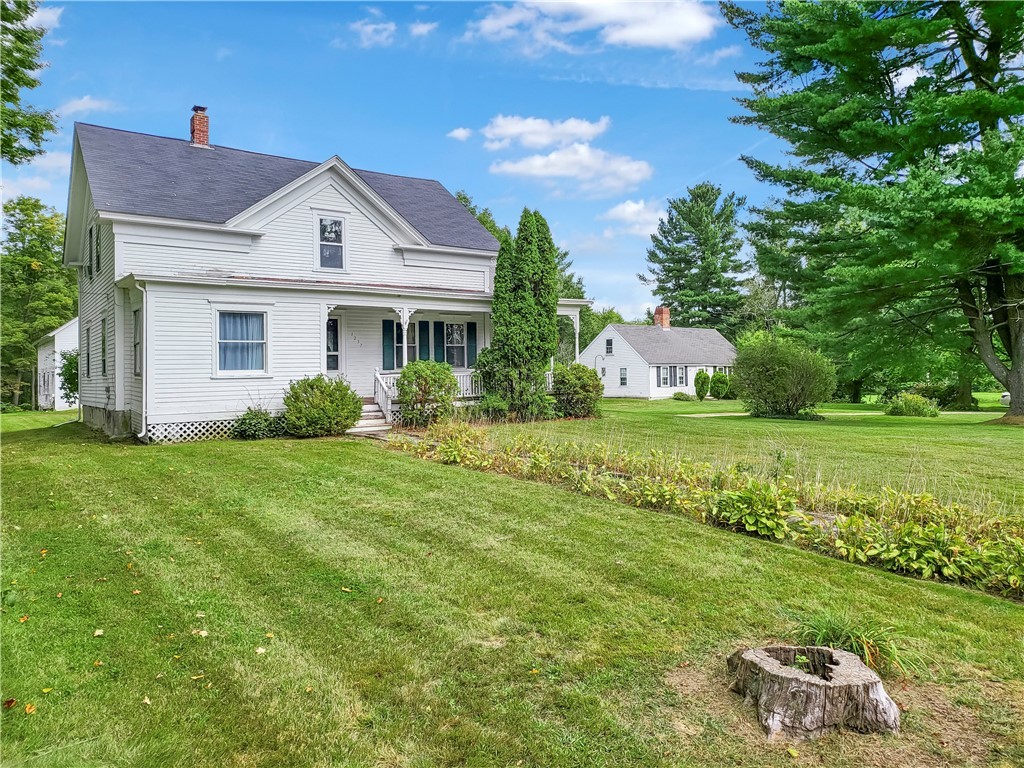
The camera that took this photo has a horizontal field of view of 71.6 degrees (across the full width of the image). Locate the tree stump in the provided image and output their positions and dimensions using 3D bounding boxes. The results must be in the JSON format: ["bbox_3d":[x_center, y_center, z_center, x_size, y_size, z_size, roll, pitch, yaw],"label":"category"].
[{"bbox_3d":[1.370,1.355,3.240,0.680,0.220,0.620,-1,1,23],"label":"tree stump"}]

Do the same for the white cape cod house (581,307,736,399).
[{"bbox_3d":[12.068,-2.571,55.545,13.380,6.810,7.920,-2,1,-39],"label":"white cape cod house"}]

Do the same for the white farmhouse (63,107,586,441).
[{"bbox_3d":[-5.724,-3.571,22.367,13.398,9.339,10.148,-2,1,-37],"label":"white farmhouse"}]

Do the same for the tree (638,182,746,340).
[{"bbox_3d":[18.304,-9.789,72.192,11.000,21.299,11.000,-1,1,14],"label":"tree"}]

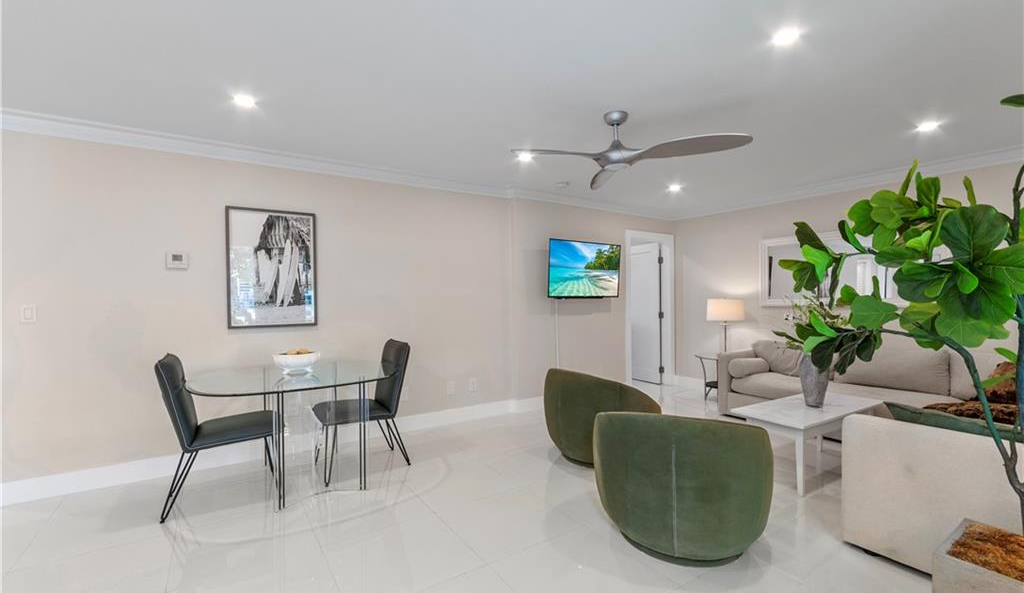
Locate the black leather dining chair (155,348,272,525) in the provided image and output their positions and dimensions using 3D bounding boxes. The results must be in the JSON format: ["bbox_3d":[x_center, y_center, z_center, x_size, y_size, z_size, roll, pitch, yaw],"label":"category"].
[{"bbox_3d":[-1.847,0.829,2.745,0.630,0.920,0.460,-1,0,-32],"label":"black leather dining chair"}]

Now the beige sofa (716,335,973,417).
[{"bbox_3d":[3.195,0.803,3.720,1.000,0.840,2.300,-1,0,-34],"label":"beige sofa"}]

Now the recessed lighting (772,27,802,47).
[{"bbox_3d":[1.238,-1.163,1.922,0.110,0.025,0.110,-1,0,-32],"label":"recessed lighting"}]

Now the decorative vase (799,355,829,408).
[{"bbox_3d":[2.210,0.626,3.157,0.176,0.380,0.176,-1,0,-32],"label":"decorative vase"}]

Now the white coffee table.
[{"bbox_3d":[2.178,1.036,3.150,1.150,0.440,0.500,-1,0,-32],"label":"white coffee table"}]

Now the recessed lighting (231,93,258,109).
[{"bbox_3d":[-1.578,-1.146,2.513,0.115,0.025,0.115,-1,0,-32],"label":"recessed lighting"}]

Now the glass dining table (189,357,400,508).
[{"bbox_3d":[-1.425,0.902,3.000,1.340,0.740,1.180,-1,0,-34],"label":"glass dining table"}]

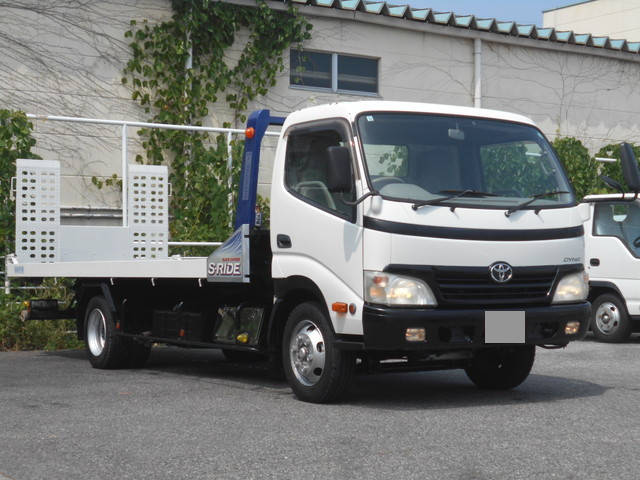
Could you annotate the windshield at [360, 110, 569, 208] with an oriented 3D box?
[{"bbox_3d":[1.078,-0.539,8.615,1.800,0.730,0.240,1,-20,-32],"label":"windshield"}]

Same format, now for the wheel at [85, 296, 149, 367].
[{"bbox_3d":[-2.030,0.917,12.205,0.440,0.735,0.735,1,-2,-32],"label":"wheel"}]

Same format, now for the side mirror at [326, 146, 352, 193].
[{"bbox_3d":[0.134,-0.469,8.012,0.190,0.310,0.100,0,-2,-20],"label":"side mirror"}]

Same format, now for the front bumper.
[{"bbox_3d":[1.183,0.583,8.428,1.950,0.320,0.310,1,-2,-32],"label":"front bumper"}]

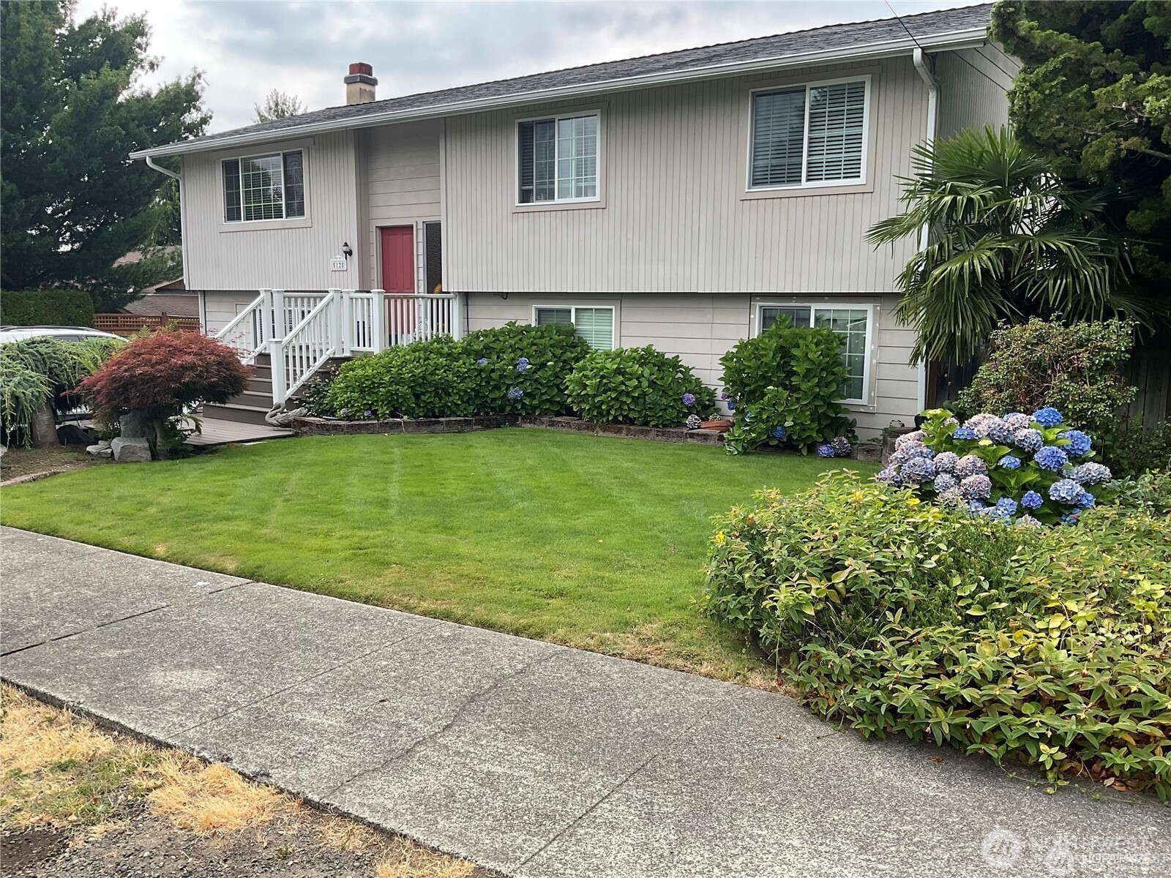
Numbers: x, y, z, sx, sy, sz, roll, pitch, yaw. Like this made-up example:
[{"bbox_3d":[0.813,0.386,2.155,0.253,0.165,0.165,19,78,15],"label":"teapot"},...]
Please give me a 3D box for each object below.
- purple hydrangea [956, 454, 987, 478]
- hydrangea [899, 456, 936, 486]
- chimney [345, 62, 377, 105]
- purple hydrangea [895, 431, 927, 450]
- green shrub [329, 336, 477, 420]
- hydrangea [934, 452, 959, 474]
[{"bbox_3d":[2.164,0.156,5.500,0.175,0.140,0.175,4,9,22],"label":"purple hydrangea"},{"bbox_3d":[1.881,0.181,5.550,0.200,0.155,0.200,3,9,19],"label":"hydrangea"},{"bbox_3d":[-5.234,-8.162,22.885,0.540,1.050,0.540,6,10,36],"label":"chimney"},{"bbox_3d":[1.940,0.022,5.850,0.180,0.145,0.180,3,9,18],"label":"purple hydrangea"},{"bbox_3d":[-2.536,-0.897,13.493,2.000,1.100,1.500,-1,8,-11],"label":"green shrub"},{"bbox_3d":[2.171,0.143,5.900,0.160,0.140,0.155,4,8,20],"label":"hydrangea"}]

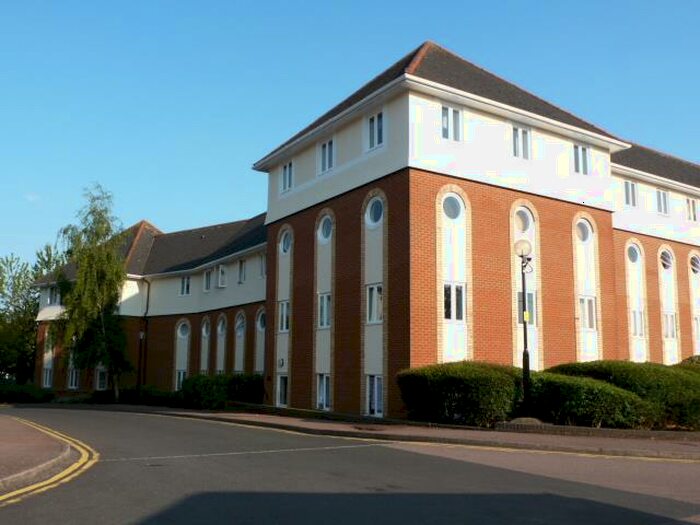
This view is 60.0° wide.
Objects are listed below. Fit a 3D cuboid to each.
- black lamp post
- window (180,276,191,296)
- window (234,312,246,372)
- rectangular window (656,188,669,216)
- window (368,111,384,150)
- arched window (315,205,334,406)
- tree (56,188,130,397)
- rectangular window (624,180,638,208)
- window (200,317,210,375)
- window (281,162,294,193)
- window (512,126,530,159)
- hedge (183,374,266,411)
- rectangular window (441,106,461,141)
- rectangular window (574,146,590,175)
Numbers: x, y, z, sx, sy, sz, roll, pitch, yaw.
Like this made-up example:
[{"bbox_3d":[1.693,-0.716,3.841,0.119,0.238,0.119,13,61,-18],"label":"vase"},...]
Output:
[{"bbox_3d":[4.245,1.638,14.599,0.440,4.450,0.420,6,-11,-32],"label":"black lamp post"},{"bbox_3d":[-9.680,1.392,35.884,1.100,1.258,0.150,-7,-12,41],"label":"window"},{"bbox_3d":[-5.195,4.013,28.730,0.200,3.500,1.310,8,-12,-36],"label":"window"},{"bbox_3d":[13.201,-2.554,25.633,0.880,1.170,0.120,6,-11,-30],"label":"rectangular window"},{"bbox_3d":[0.834,-4.028,18.555,0.150,1.286,0.931,7,-11,-32],"label":"window"},{"bbox_3d":[-0.778,1.477,20.152,0.200,6.677,1.377,7,-11,-32],"label":"arched window"},{"bbox_3d":[-11.564,1.201,27.381,3.400,9.795,3.400,0,-10,0],"label":"tree"},{"bbox_3d":[11.601,-2.796,25.109,0.930,1.234,0.150,6,-11,-32],"label":"rectangular window"},{"bbox_3d":[-7.808,4.736,33.119,0.200,3.477,1.300,7,-11,-32],"label":"window"},{"bbox_3d":[-2.398,-3.253,23.272,0.120,1.180,0.950,7,-12,-33],"label":"window"},{"bbox_3d":[5.489,-3.804,19.530,0.835,1.186,0.150,6,-11,-32],"label":"window"},{"bbox_3d":[-4.975,4.868,23.509,2.000,1.350,3.100,7,-12,-33],"label":"hedge"},{"bbox_3d":[2.966,-4.098,17.972,0.820,1.138,0.150,6,-11,-32],"label":"rectangular window"},{"bbox_3d":[7.990,-3.550,20.896,0.860,1.130,0.120,6,-11,-30],"label":"rectangular window"}]

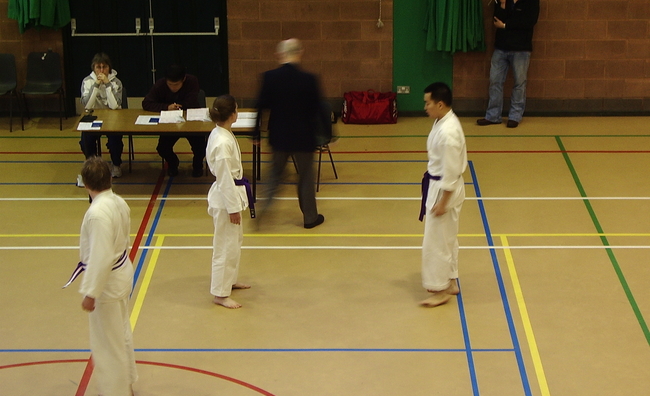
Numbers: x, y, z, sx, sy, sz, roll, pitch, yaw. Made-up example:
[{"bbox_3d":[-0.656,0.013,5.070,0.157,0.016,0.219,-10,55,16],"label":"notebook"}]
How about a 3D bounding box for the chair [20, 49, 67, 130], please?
[{"bbox_3d":[-3.177,-1.208,17.011,0.470,0.790,0.530,-1,19,-1],"label":"chair"}]

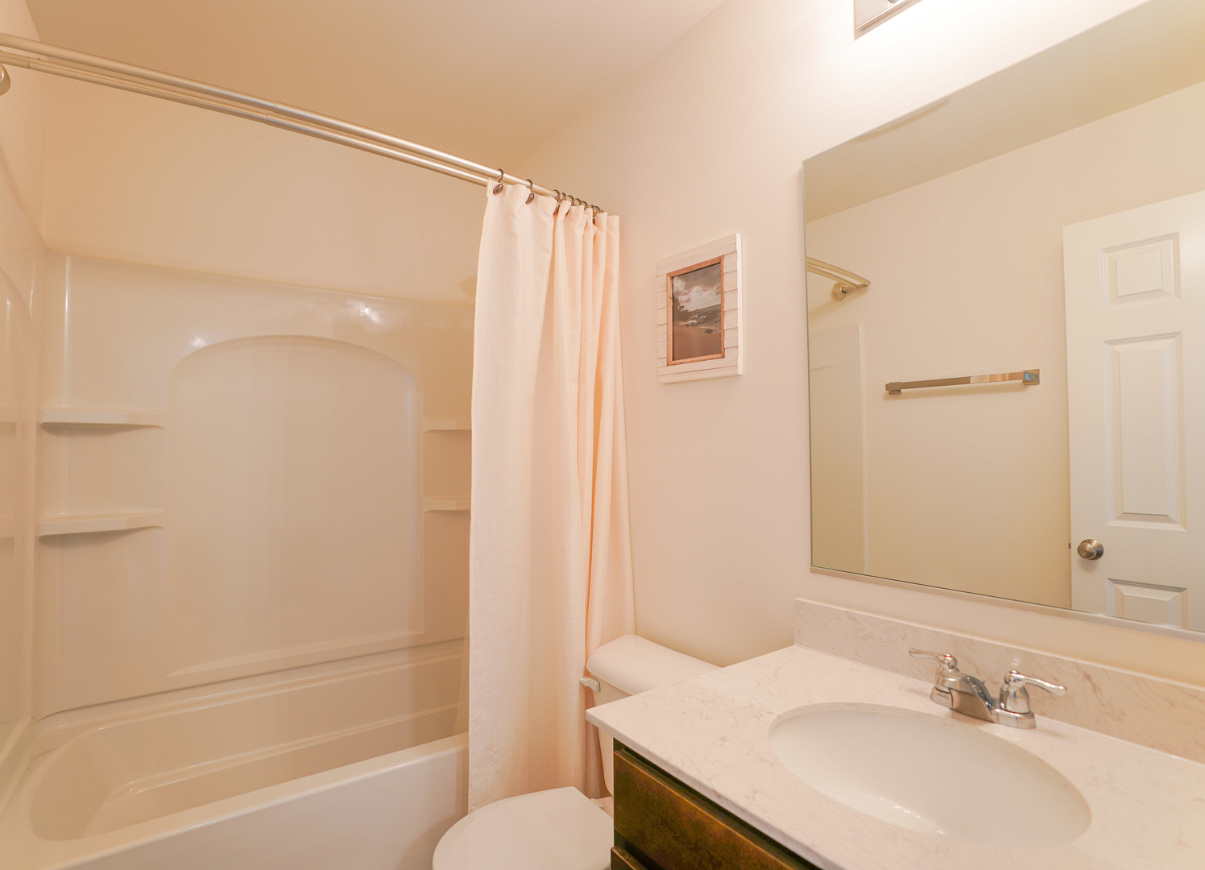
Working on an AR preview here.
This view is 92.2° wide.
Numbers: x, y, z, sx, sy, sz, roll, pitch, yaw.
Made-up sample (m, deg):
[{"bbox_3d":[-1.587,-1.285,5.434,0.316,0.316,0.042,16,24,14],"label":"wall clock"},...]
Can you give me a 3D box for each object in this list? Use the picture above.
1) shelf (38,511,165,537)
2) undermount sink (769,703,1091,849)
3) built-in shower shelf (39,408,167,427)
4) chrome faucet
[{"bbox_3d":[-1.457,0.255,1.705,0.275,0.044,0.115,2,-3,-37],"label":"shelf"},{"bbox_3d":[0.433,0.526,0.808,0.365,0.150,0.400,2,-3,-37],"label":"undermount sink"},{"bbox_3d":[-1.457,-0.050,1.717,0.275,0.042,0.115,2,-3,-37],"label":"built-in shower shelf"},{"bbox_3d":[0.579,0.410,0.915,0.150,0.090,0.225,2,-3,-37],"label":"chrome faucet"}]

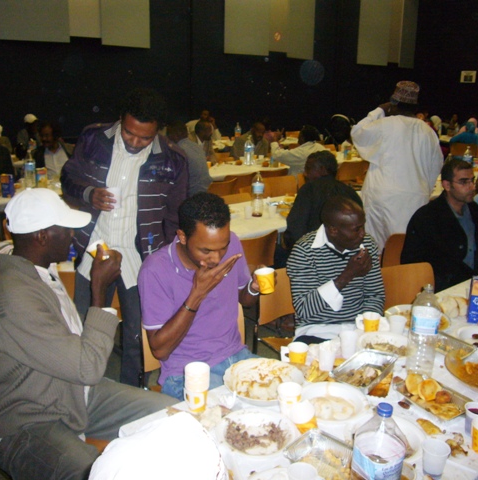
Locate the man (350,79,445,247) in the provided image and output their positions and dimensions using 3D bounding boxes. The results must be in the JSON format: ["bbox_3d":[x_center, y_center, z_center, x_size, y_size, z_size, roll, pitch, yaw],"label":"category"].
[{"bbox_3d":[1.246,-0.425,4.218,0.680,1.650,0.420,0,18,0],"label":"man"}]

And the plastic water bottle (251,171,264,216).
[{"bbox_3d":[0.134,-0.325,3.639,0.088,0.320,0.088,0,18,0],"label":"plastic water bottle"}]

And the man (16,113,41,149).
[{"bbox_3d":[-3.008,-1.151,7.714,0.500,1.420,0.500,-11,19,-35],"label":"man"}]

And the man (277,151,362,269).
[{"bbox_3d":[0.444,-0.017,3.661,0.550,1.230,0.780,-14,22,-43],"label":"man"}]

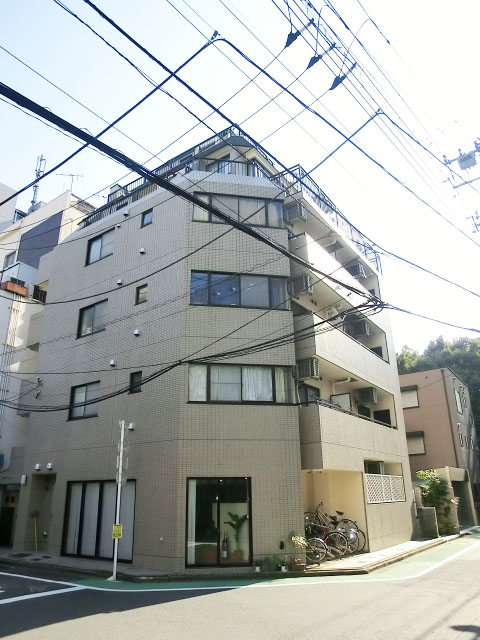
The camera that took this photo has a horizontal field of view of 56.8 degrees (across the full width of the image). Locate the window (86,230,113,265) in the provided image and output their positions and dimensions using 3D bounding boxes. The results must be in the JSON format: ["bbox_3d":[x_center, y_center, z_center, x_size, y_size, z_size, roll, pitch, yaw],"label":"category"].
[{"bbox_3d":[-4.962,-2.592,15.897,1.483,1.070,0.120,-15,-25,32],"label":"window"}]

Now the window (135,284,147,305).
[{"bbox_3d":[-3.010,-0.772,13.705,0.510,0.590,0.120,-15,-25,33],"label":"window"}]

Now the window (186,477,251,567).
[{"bbox_3d":[-0.494,4.819,10.629,1.558,1.951,0.120,3,-21,-8],"label":"window"}]

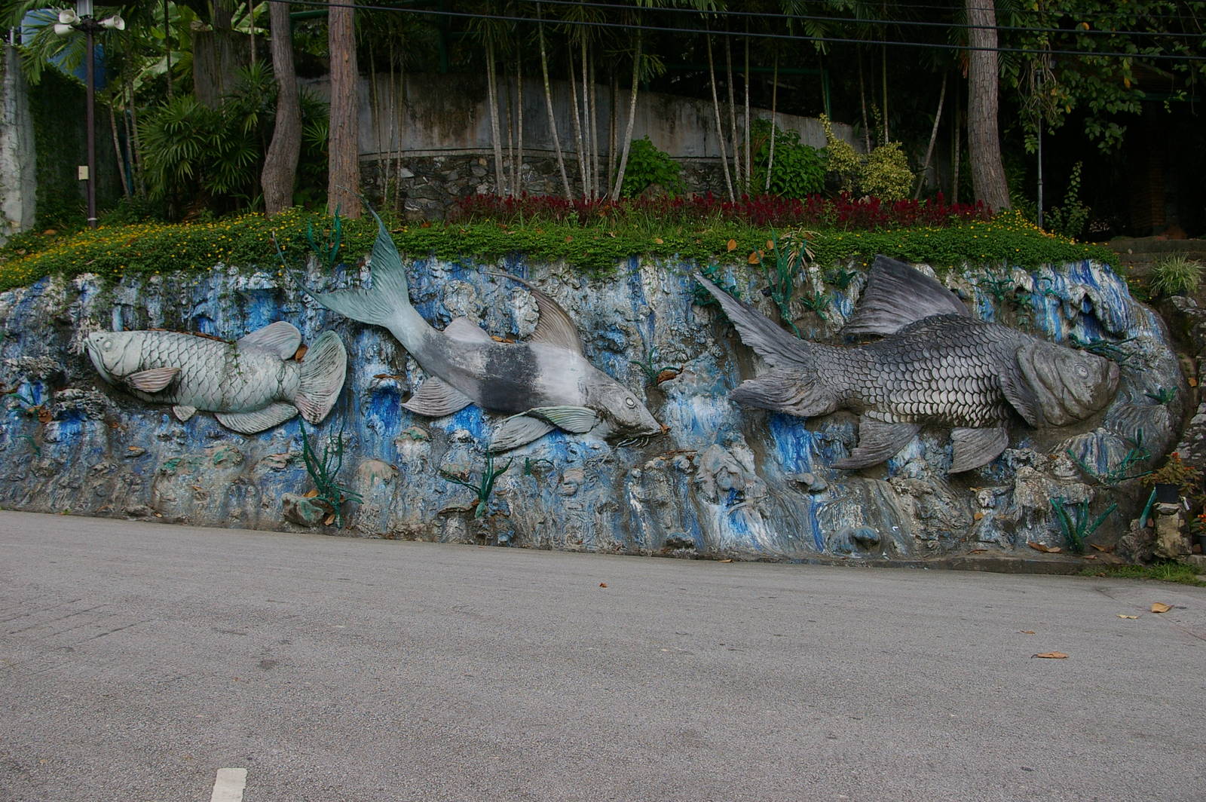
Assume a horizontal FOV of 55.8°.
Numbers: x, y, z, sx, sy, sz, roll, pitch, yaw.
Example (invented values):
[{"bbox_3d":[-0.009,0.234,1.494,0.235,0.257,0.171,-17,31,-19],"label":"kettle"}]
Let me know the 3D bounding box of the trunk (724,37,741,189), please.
[{"bbox_3d":[1.815,-3.970,15.800,0.078,2.283,0.065,-4,0,0],"label":"trunk"}]

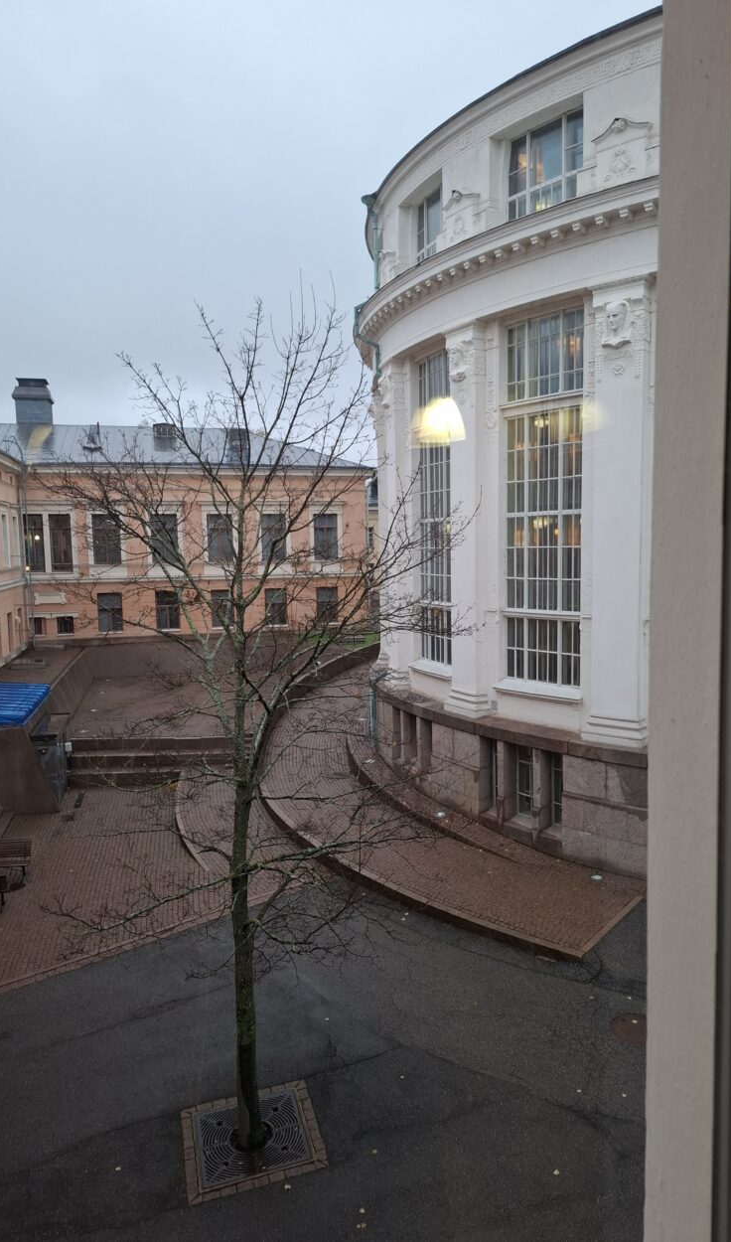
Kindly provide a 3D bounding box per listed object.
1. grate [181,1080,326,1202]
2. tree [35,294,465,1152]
[{"bbox_3d":[-1.553,6.993,11.159,1.750,0.060,1.750,-3,6,-15],"label":"grate"},{"bbox_3d":[-1.375,1.456,10.553,5.400,11.070,5.200,-2,6,-9],"label":"tree"}]

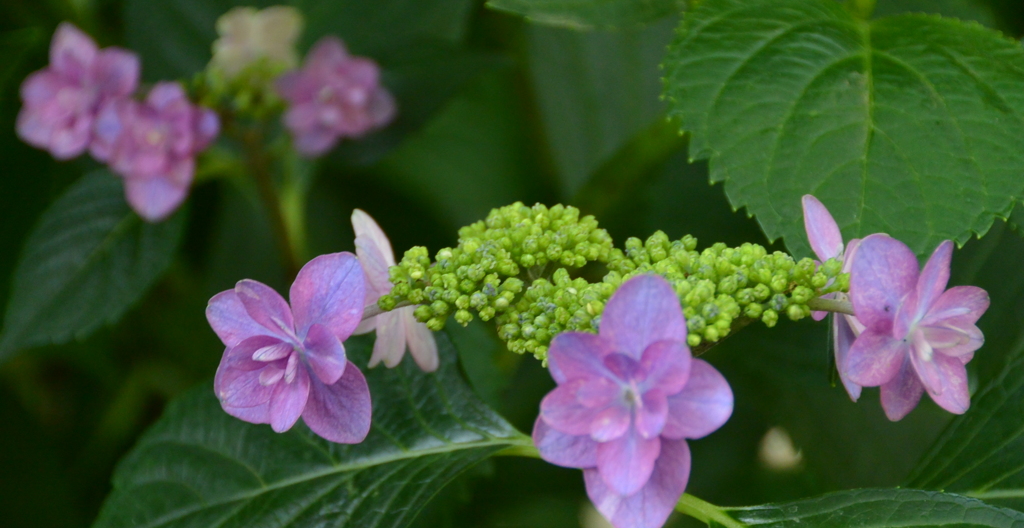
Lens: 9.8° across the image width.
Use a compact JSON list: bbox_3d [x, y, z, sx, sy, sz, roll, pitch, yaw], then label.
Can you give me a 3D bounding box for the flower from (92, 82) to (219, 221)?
[{"bbox_3d":[-0.088,-0.028,1.470,0.031,0.034,0.018,2,3,6],"label":"flower"}]

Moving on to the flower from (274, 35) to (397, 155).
[{"bbox_3d":[-0.045,-0.042,1.500,0.031,0.031,0.018,-4,4,-15],"label":"flower"}]

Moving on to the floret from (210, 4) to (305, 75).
[{"bbox_3d":[-0.065,-0.055,1.530,0.025,0.025,0.015,0,6,0],"label":"floret"}]

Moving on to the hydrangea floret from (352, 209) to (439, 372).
[{"bbox_3d":[-0.027,0.006,1.360,0.019,0.038,0.036,-20,3,31],"label":"hydrangea floret"}]

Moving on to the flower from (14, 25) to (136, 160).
[{"bbox_3d":[-0.108,-0.043,1.480,0.031,0.033,0.018,5,4,18],"label":"flower"}]

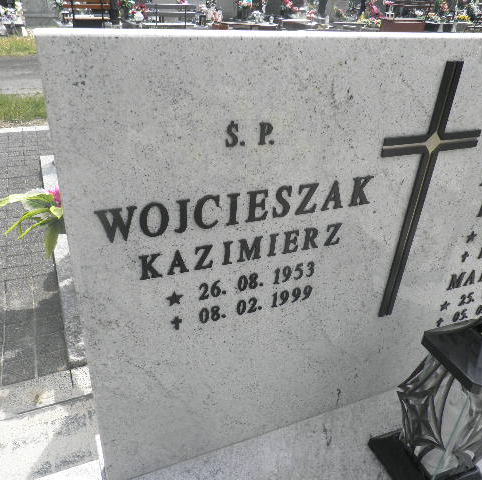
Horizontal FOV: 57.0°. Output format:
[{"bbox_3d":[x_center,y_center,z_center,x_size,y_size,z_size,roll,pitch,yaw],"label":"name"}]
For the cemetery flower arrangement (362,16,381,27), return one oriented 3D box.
[{"bbox_3d":[3.657,-6.069,12.323,0.470,0.250,0.300,-10,33,-22],"label":"cemetery flower arrangement"}]

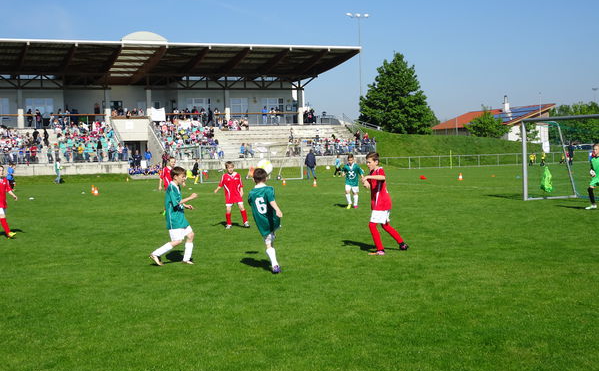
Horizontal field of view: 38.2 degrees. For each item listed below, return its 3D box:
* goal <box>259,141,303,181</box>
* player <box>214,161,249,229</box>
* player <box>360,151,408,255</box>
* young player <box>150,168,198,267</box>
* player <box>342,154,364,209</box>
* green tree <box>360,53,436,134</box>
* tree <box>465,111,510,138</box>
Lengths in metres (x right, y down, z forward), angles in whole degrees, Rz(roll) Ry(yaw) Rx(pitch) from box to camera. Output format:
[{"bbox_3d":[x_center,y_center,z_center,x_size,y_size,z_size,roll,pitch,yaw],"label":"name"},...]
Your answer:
[{"bbox_3d":[-1.449,-1.364,49.451,1.400,2.050,5.100,-3,2,-22],"label":"goal"},{"bbox_3d":[-1.312,0.170,16.657,0.600,1.290,0.380,-2,2,-6],"label":"player"},{"bbox_3d":[1.149,0.231,11.678,0.580,1.380,0.450,-2,2,6],"label":"player"},{"bbox_3d":[-1.661,0.388,11.245,0.540,1.270,0.450,-1,2,12],"label":"young player"},{"bbox_3d":[1.316,-0.103,21.203,0.530,1.360,0.360,-2,2,7],"label":"player"},{"bbox_3d":[10.873,-10.159,95.000,8.500,8.900,8.300,-2,2,0],"label":"green tree"},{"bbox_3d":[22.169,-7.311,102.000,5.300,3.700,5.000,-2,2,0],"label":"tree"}]

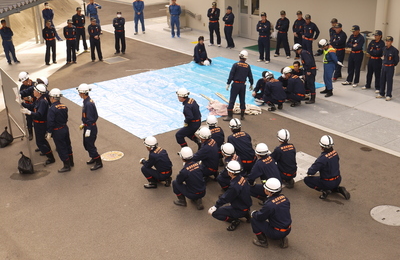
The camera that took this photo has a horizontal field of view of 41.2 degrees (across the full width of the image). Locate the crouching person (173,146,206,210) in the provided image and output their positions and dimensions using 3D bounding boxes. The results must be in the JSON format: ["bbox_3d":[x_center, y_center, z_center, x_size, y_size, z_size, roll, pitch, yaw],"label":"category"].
[{"bbox_3d":[-0.211,0.811,9.672,0.720,1.120,0.570,17,27,41],"label":"crouching person"}]

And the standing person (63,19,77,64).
[{"bbox_3d":[-5.059,-3.467,20.702,0.500,1.690,0.330,-8,21,-17],"label":"standing person"}]

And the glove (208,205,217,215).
[{"bbox_3d":[0.209,1.304,8.684,0.120,0.150,0.100,-14,24,-28],"label":"glove"}]

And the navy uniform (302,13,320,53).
[{"bbox_3d":[4.008,-3.334,19.512,0.640,1.740,0.380,10,24,29],"label":"navy uniform"}]

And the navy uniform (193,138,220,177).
[{"bbox_3d":[0.120,0.539,10.639,0.630,0.860,0.490,6,23,20],"label":"navy uniform"}]

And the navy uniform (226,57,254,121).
[{"bbox_3d":[1.036,-1.150,13.839,0.700,1.800,0.450,0,21,6],"label":"navy uniform"}]

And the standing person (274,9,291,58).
[{"bbox_3d":[3.070,-3.557,19.691,0.560,1.730,0.400,10,24,29],"label":"standing person"}]

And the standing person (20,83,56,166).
[{"bbox_3d":[-3.524,-0.119,11.525,0.720,1.720,0.550,-4,21,-4],"label":"standing person"}]

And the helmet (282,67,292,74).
[{"bbox_3d":[2.457,-1.657,14.873,0.290,0.180,0.240,-12,17,16],"label":"helmet"}]

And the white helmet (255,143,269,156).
[{"bbox_3d":[1.044,0.337,9.050,0.280,0.170,0.225,15,27,39],"label":"white helmet"}]

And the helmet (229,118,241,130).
[{"bbox_3d":[0.666,-0.113,10.200,0.225,0.170,0.280,-10,22,-19],"label":"helmet"}]

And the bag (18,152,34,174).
[{"bbox_3d":[-3.723,0.672,11.308,0.350,0.440,0.340,-2,20,0],"label":"bag"}]

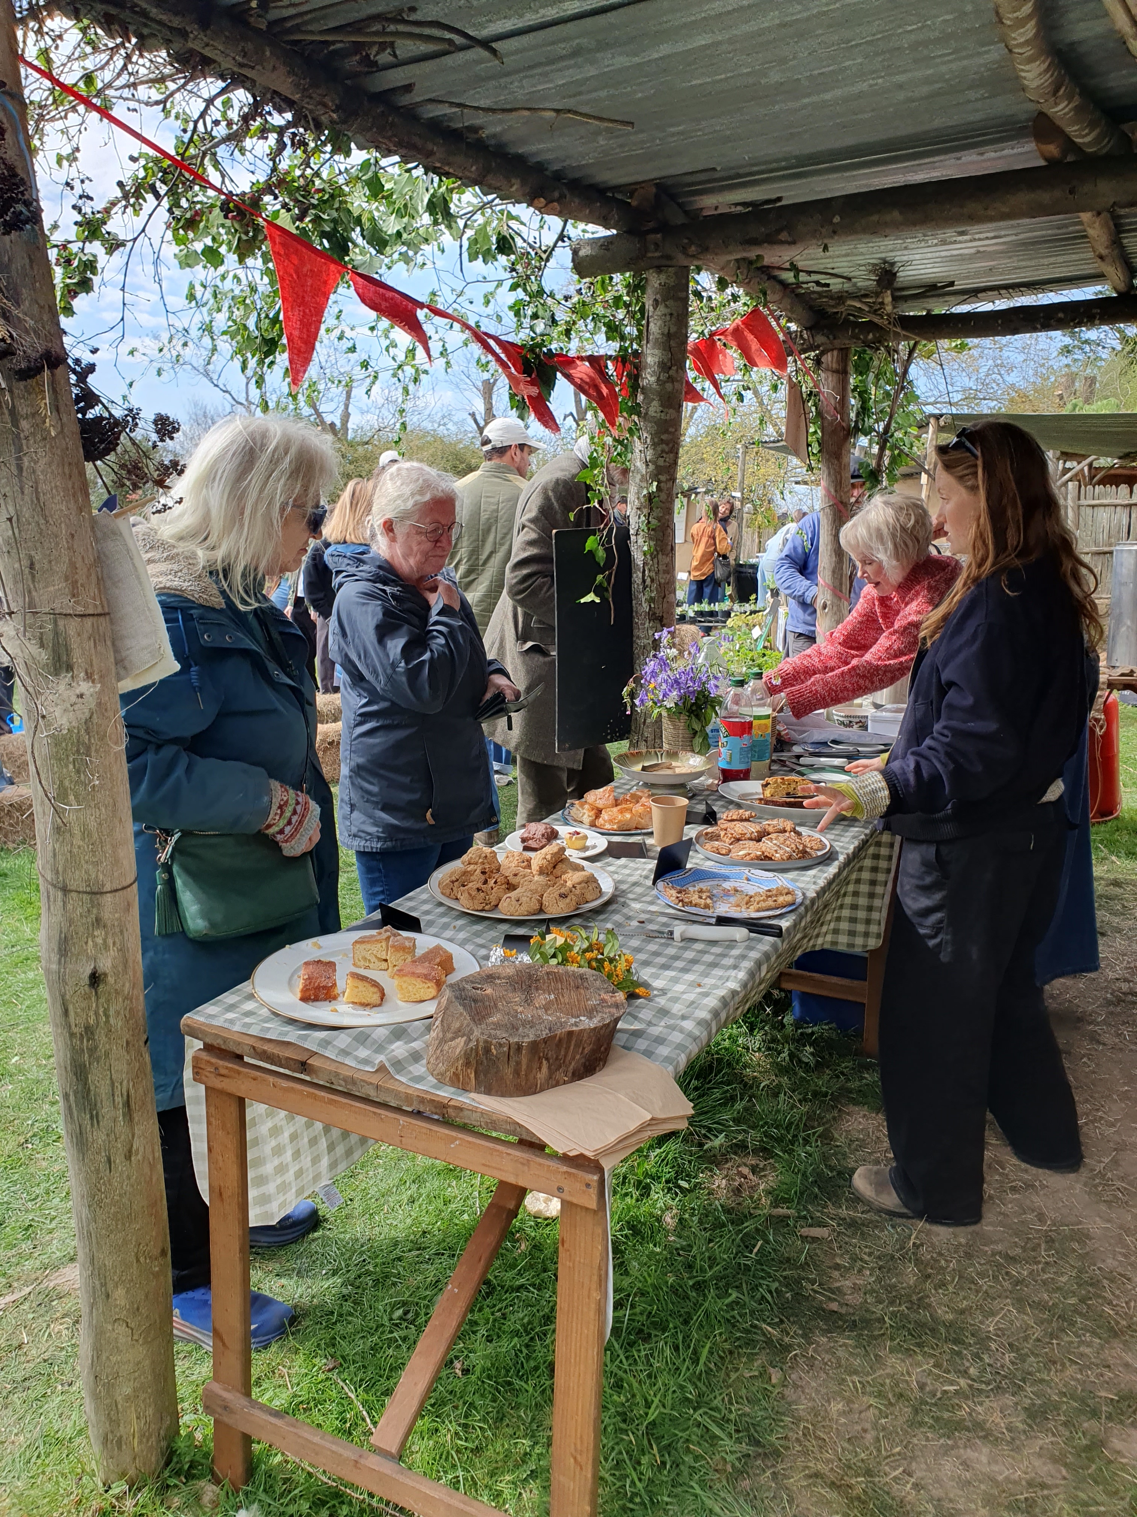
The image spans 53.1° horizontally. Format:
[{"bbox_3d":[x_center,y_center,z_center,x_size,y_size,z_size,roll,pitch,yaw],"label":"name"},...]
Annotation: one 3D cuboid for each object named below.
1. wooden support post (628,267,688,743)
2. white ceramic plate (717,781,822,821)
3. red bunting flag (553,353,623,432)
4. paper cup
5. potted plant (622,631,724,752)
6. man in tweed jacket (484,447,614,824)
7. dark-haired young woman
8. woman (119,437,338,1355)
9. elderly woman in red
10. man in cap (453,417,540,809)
[{"bbox_3d":[0.244,-0.367,3.475,0.145,2.110,0.145,8,14,24],"label":"wooden support post"},{"bbox_3d":[0.548,0.107,2.846,0.340,0.032,0.280,5,13,13],"label":"white ceramic plate"},{"bbox_3d":[0.040,-0.841,2.620,0.120,0.190,0.200,8,14,24],"label":"red bunting flag"},{"bbox_3d":[0.225,0.138,2.529,0.083,0.093,0.083,2,13,0],"label":"paper cup"},{"bbox_3d":[0.297,-0.190,3.230,0.280,0.385,0.270,2,13,0],"label":"potted plant"},{"bbox_3d":[-0.050,-0.369,4.200,0.540,1.680,0.520,-2,13,-9],"label":"man in tweed jacket"},{"bbox_3d":[0.785,0.175,2.330,0.620,1.630,0.490,5,14,17],"label":"dark-haired young woman"},{"bbox_3d":[-0.575,0.225,2.020,0.470,1.610,0.500,4,14,14],"label":"woman"},{"bbox_3d":[0.848,0.083,2.942,0.800,1.510,0.500,8,14,24],"label":"elderly woman in red"},{"bbox_3d":[-0.307,-0.528,4.720,0.500,1.780,0.360,5,14,20],"label":"man in cap"}]

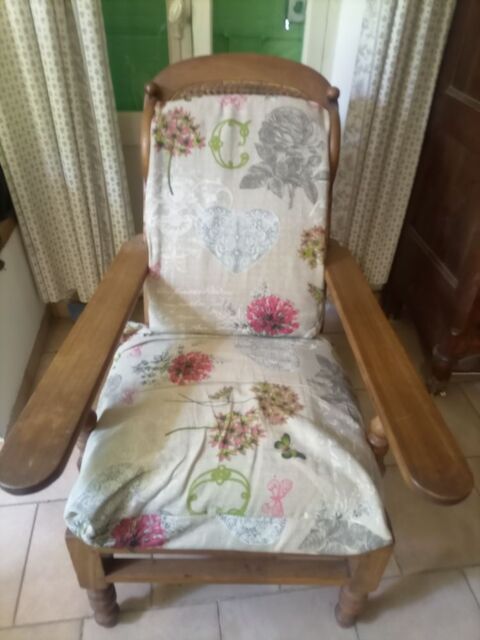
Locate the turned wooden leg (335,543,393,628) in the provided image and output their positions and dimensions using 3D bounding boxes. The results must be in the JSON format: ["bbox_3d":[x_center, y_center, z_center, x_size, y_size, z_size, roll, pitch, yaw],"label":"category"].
[{"bbox_3d":[0.264,0.575,1.151,0.057,0.383,0.057,1,38,-1],"label":"turned wooden leg"}]

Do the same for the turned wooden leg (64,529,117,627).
[{"bbox_3d":[-0.316,0.564,1.142,0.057,0.383,0.057,1,38,-1],"label":"turned wooden leg"}]

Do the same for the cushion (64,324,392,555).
[{"bbox_3d":[-0.018,0.233,1.206,0.605,0.142,0.587,1,34,-1],"label":"cushion"}]

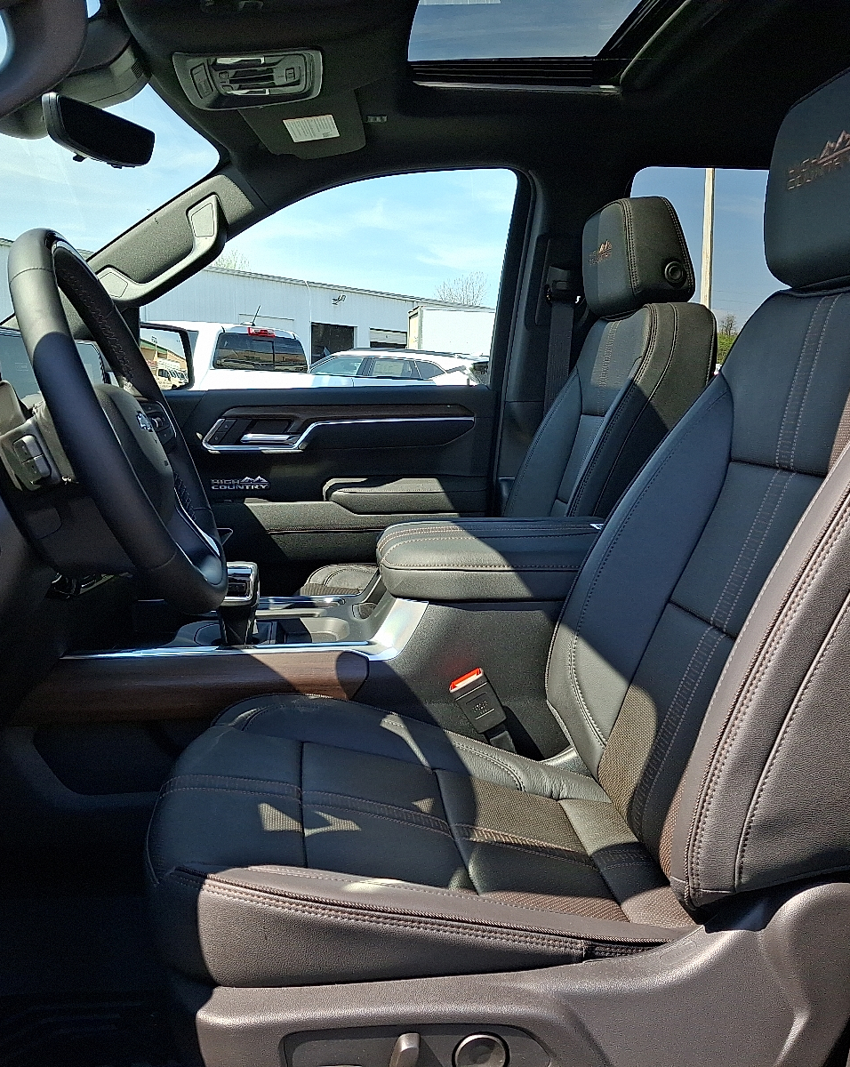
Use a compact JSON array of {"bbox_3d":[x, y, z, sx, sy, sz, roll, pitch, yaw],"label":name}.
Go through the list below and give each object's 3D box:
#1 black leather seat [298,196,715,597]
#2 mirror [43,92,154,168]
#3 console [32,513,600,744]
[{"bbox_3d":[0.099,-0.091,1.859,0.770,0.980,0.540,-2,10,-7],"label":"black leather seat"},{"bbox_3d":[-0.397,-0.501,1.279,0.038,0.062,0.235,2,10,13],"label":"mirror"},{"bbox_3d":[-0.086,0.195,1.439,0.870,0.390,0.330,-2,10,-7],"label":"console"}]

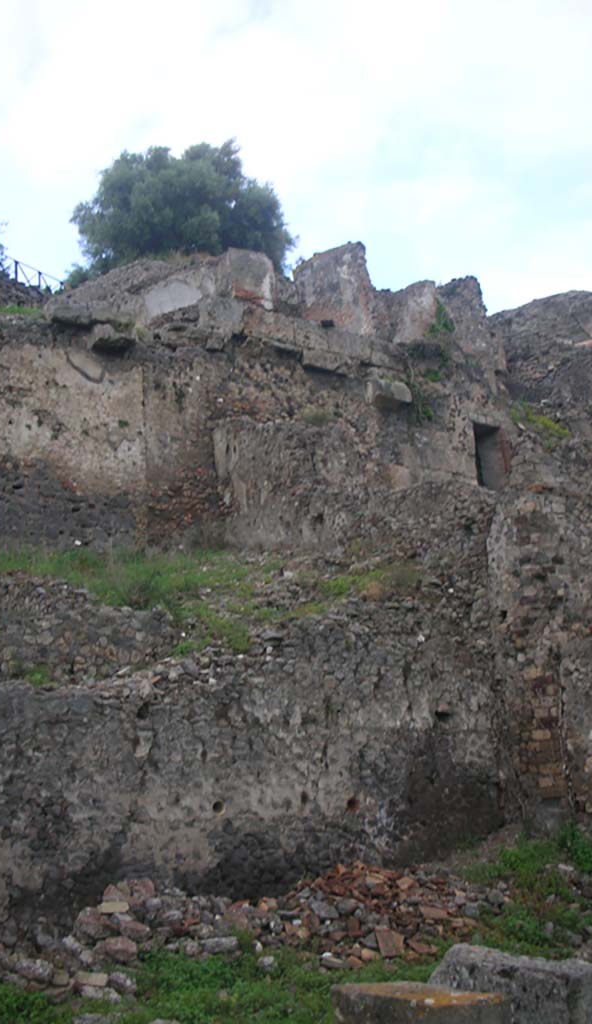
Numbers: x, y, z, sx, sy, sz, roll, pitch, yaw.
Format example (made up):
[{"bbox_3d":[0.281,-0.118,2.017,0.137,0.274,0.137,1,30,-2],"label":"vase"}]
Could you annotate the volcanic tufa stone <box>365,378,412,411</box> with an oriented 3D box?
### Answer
[{"bbox_3d":[1.766,-2.246,19.795,0.741,0.368,0.500,4,-13,-27],"label":"volcanic tufa stone"}]

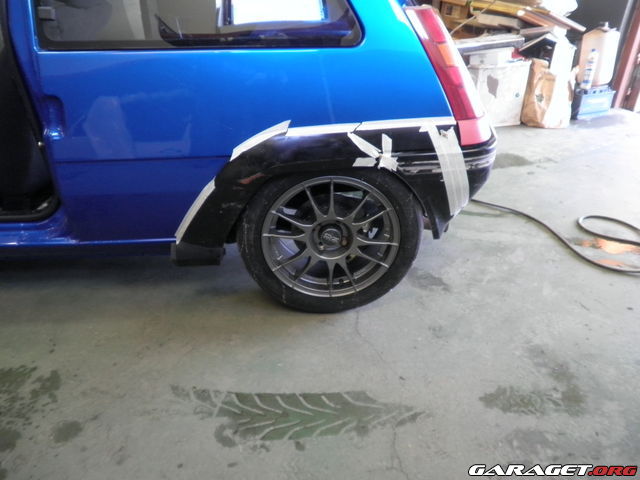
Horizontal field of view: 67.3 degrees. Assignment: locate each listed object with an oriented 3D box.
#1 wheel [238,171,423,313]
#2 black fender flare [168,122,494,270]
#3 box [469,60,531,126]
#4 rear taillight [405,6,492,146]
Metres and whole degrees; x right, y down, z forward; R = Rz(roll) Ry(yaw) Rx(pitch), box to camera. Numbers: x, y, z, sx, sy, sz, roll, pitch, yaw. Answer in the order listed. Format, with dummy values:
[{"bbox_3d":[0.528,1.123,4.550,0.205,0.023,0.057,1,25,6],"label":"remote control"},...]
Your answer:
[{"bbox_3d":[0.034,-0.038,1.575,0.575,0.575,0.200,-2,30,-1],"label":"wheel"},{"bbox_3d":[0.027,-0.157,1.491,1.000,0.450,0.210,-2,30,-1],"label":"black fender flare"},{"bbox_3d":[1.219,-1.064,3.444,0.390,0.410,0.320,-8,31,-11],"label":"box"},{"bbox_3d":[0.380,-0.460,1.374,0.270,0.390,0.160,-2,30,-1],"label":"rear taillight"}]

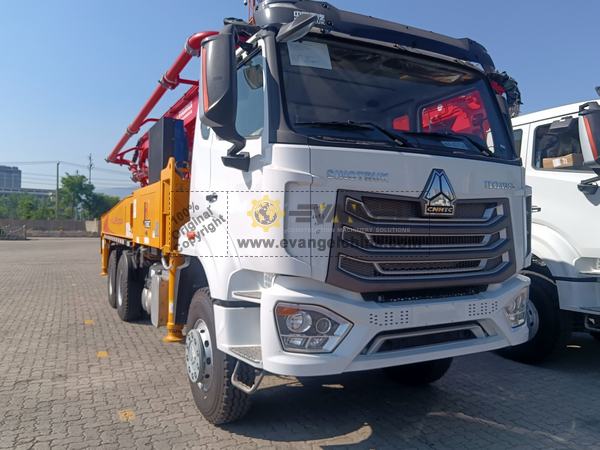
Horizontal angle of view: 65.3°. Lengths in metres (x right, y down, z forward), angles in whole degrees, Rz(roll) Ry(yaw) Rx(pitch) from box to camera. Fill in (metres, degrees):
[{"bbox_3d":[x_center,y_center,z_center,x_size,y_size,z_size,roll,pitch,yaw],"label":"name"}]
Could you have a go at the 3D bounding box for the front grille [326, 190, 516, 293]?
[{"bbox_3d":[0.900,0.112,3.116,1.640,0.630,0.160,1,0,-28],"label":"front grille"}]

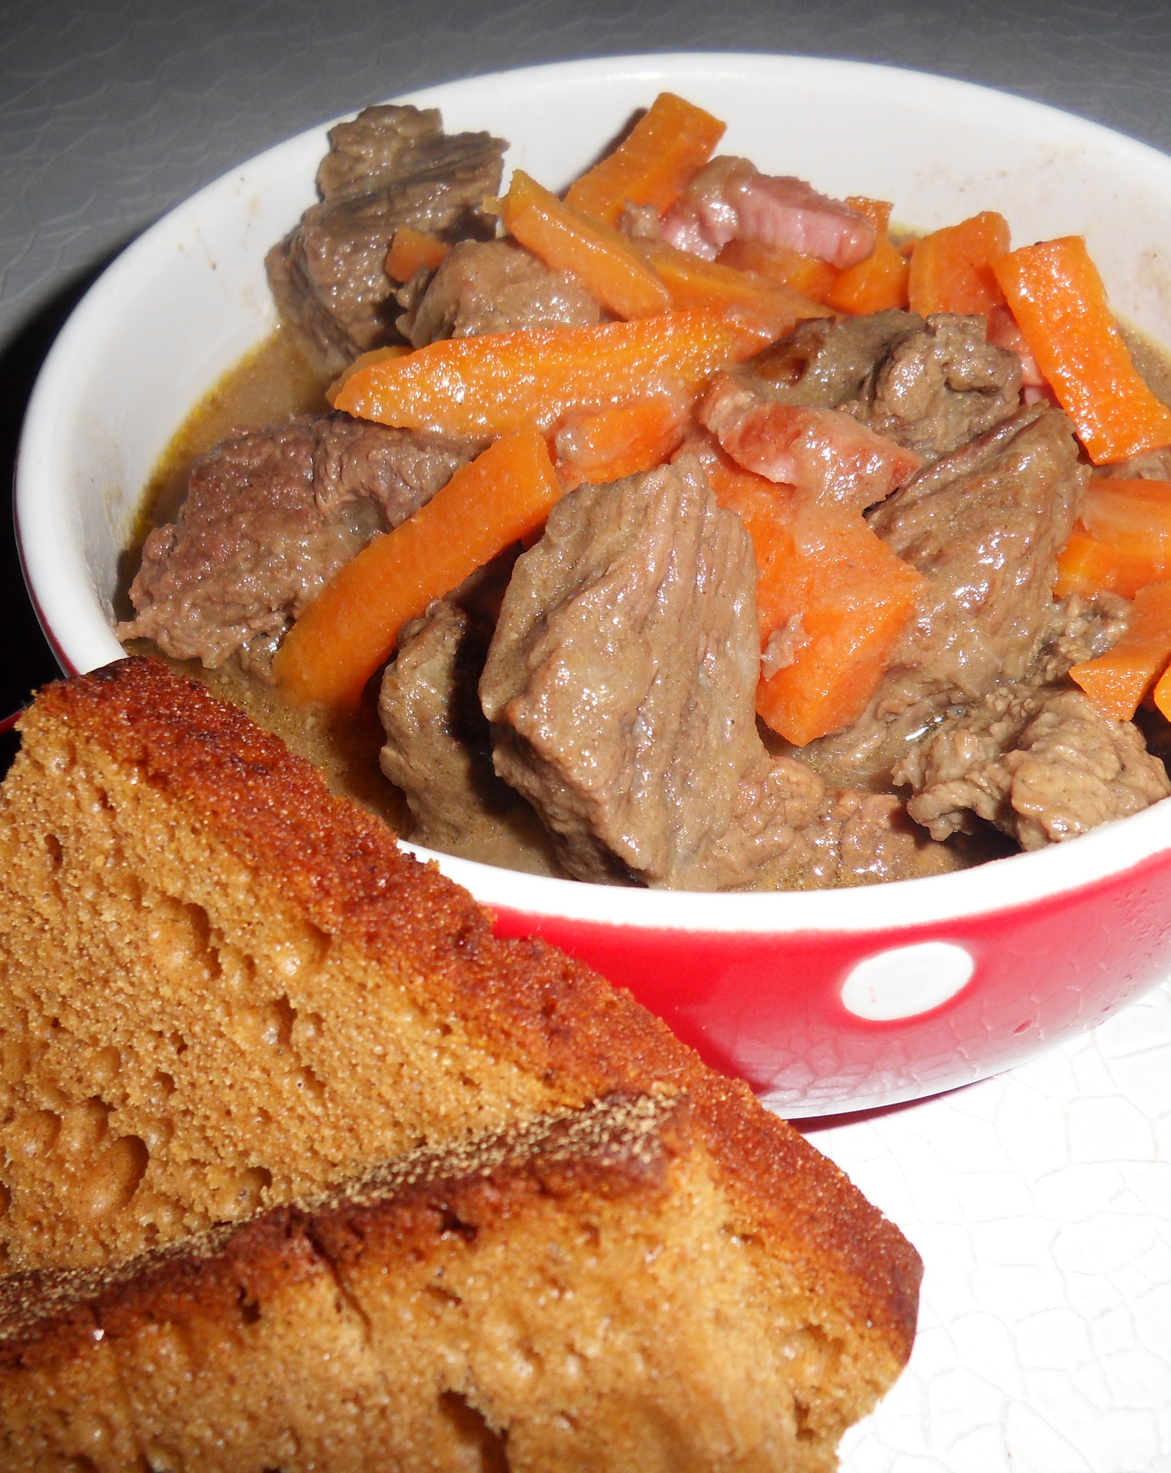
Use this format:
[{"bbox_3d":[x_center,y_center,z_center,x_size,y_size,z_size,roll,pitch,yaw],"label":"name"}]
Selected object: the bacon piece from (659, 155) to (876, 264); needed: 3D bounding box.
[{"bbox_3d":[0.025,-0.073,0.189,0.029,0.010,0.011,9,51,5],"label":"bacon piece"}]

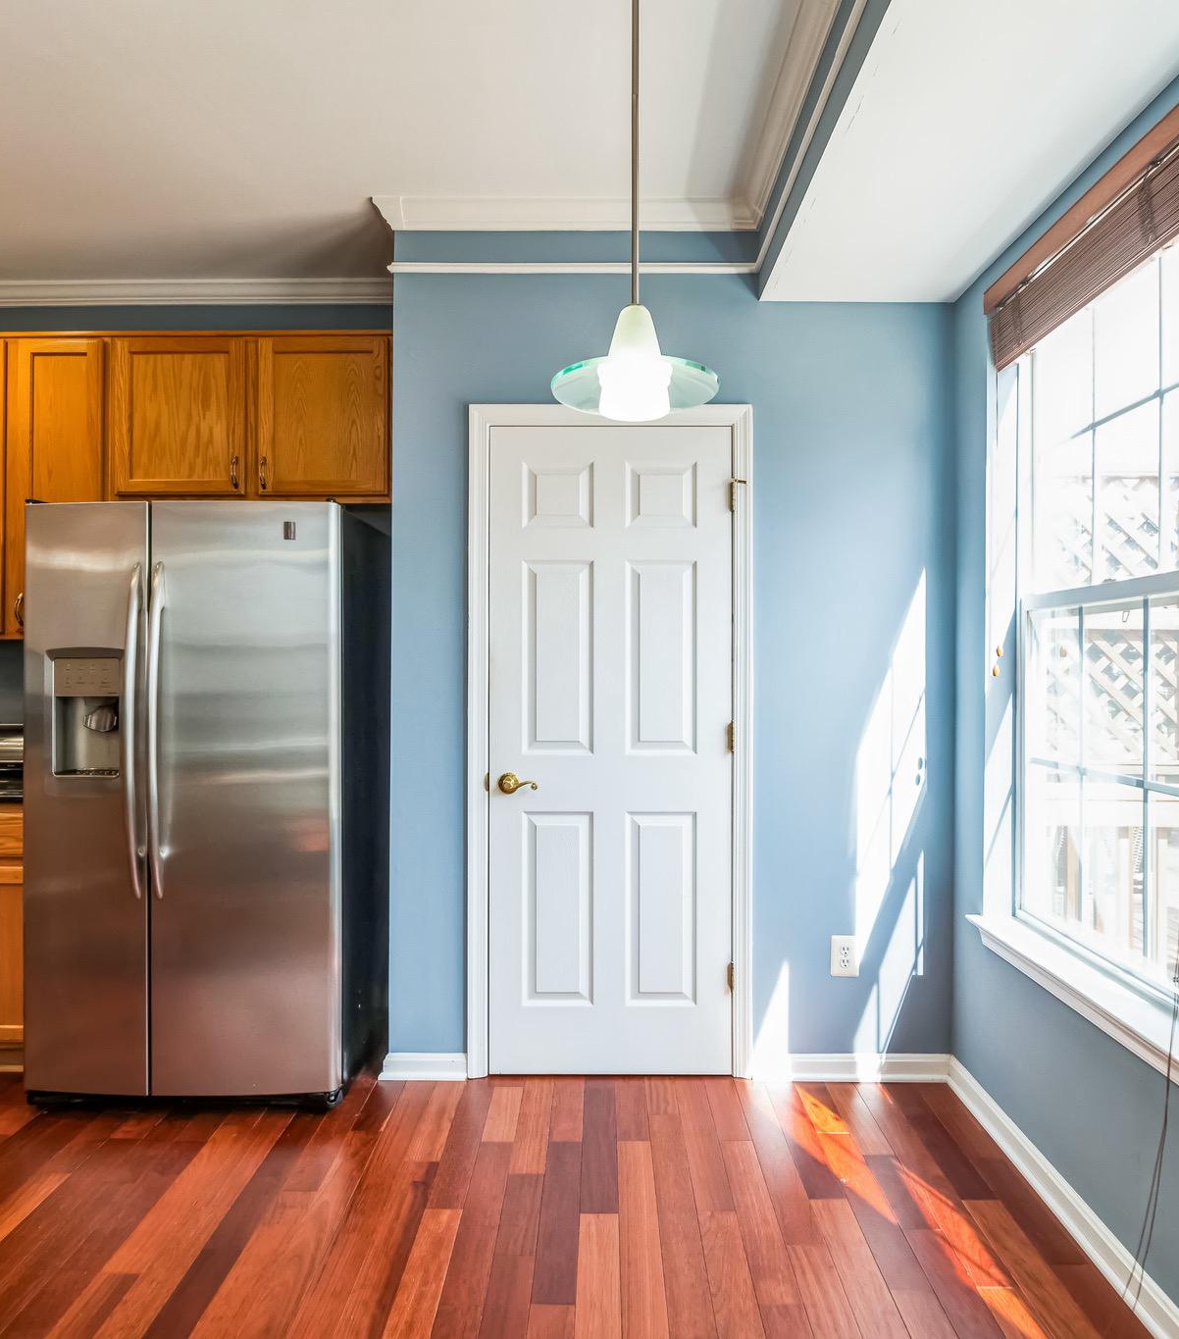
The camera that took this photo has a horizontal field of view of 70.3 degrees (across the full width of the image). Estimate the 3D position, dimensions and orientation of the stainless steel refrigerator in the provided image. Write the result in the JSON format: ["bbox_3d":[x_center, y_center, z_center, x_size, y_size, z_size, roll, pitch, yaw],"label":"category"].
[{"bbox_3d":[-1.162,0.393,2.740,0.916,1.769,0.780,0,0,0],"label":"stainless steel refrigerator"}]

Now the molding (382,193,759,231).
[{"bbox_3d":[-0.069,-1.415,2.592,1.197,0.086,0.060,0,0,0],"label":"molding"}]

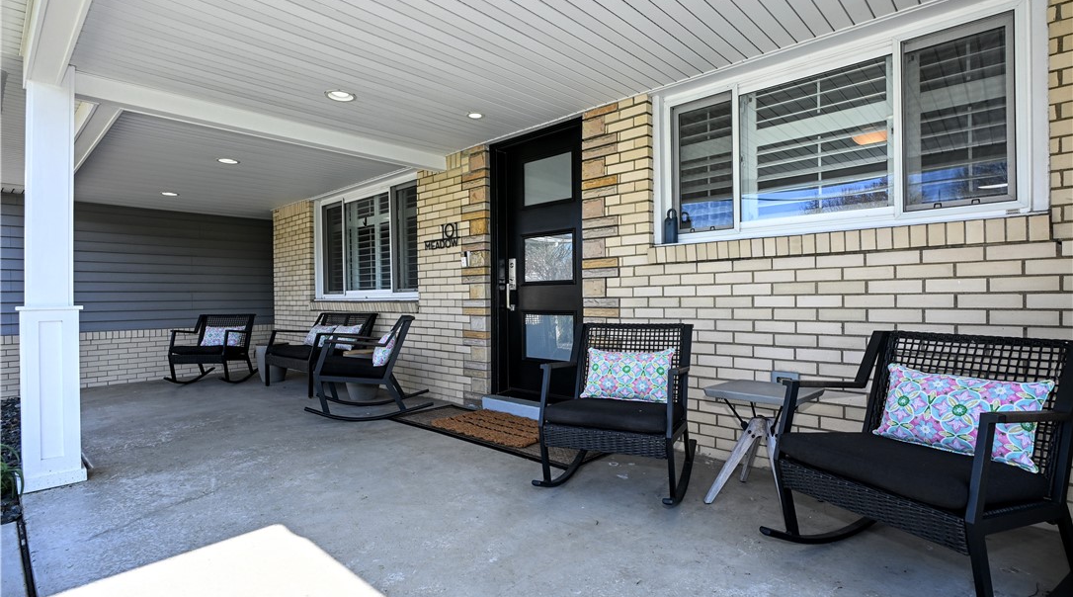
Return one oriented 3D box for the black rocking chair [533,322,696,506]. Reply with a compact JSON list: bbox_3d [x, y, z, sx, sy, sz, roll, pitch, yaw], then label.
[{"bbox_3d":[0.441,0.545,2.729,0.655,0.798,0.971,-1,0,22],"label":"black rocking chair"}]

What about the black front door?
[{"bbox_3d":[0.024,-0.250,4.278,0.970,2.100,0.110,-1,0,44],"label":"black front door"}]

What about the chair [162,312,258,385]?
[{"bbox_3d":[-3.797,0.600,6.354,0.655,0.798,0.971,-1,0,-3],"label":"chair"}]

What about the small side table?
[{"bbox_3d":[1.054,0.680,2.507,0.410,0.514,0.400,-1,0,44],"label":"small side table"}]

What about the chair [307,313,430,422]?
[{"bbox_3d":[-1.375,0.569,4.505,0.971,0.798,0.655,-1,0,-15],"label":"chair"}]

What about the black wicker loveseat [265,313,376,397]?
[{"bbox_3d":[-2.401,0.578,5.875,1.202,0.798,0.697,-1,0,43],"label":"black wicker loveseat"}]

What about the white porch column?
[{"bbox_3d":[-2.619,-0.117,2.885,0.265,2.198,0.265,-1,0,44],"label":"white porch column"}]

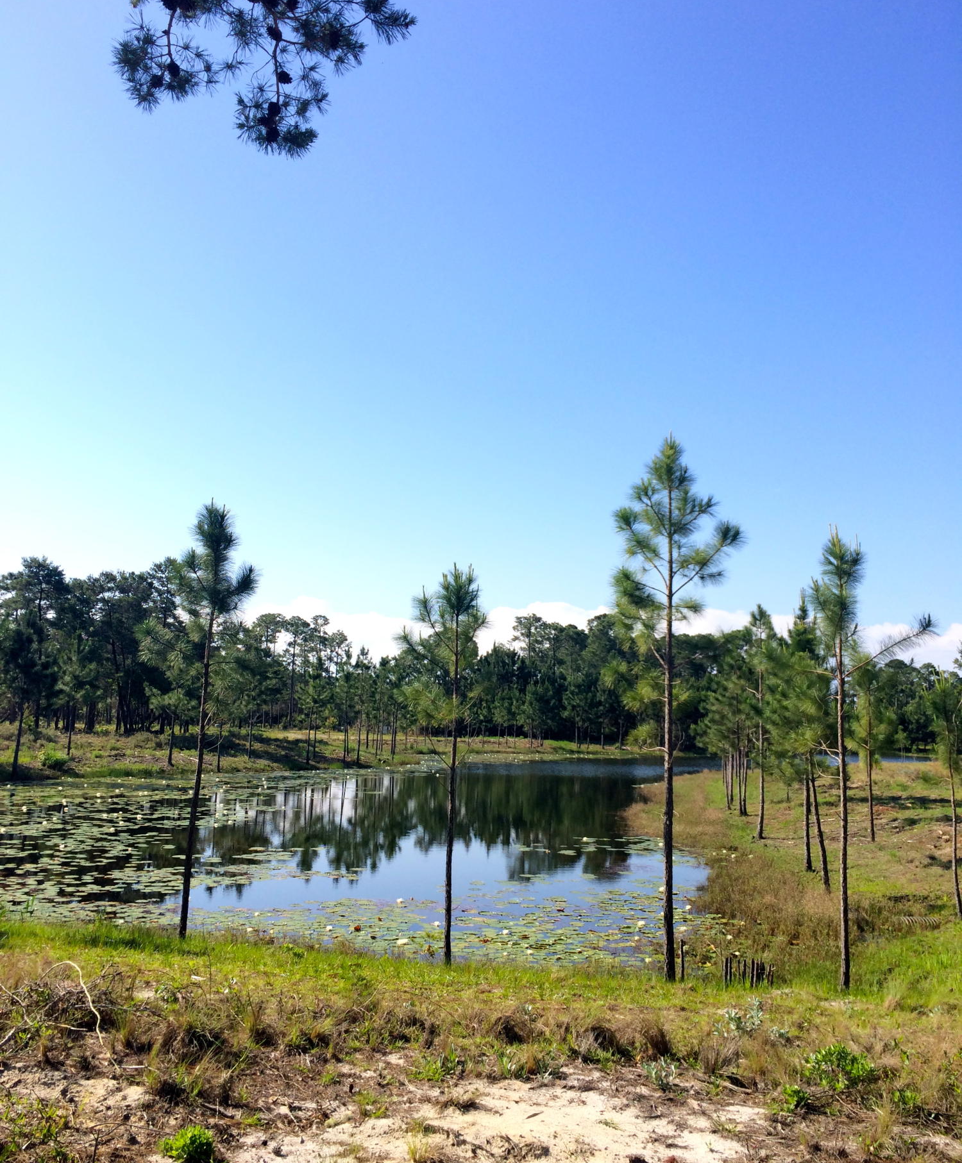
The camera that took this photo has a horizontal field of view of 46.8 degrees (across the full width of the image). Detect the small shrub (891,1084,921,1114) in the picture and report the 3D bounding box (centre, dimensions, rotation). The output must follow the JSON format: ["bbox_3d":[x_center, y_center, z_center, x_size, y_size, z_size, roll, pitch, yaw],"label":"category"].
[{"bbox_3d":[2.419,2.958,6.362,0.163,0.135,0.146,1,-7,0],"label":"small shrub"}]

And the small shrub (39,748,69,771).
[{"bbox_3d":[-18.069,7.532,47.231,1.168,0.876,1.051,1,-7,0],"label":"small shrub"}]

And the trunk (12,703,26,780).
[{"bbox_3d":[-19.231,6.591,46.178,0.180,3.135,0.180,2,-7,0],"label":"trunk"}]

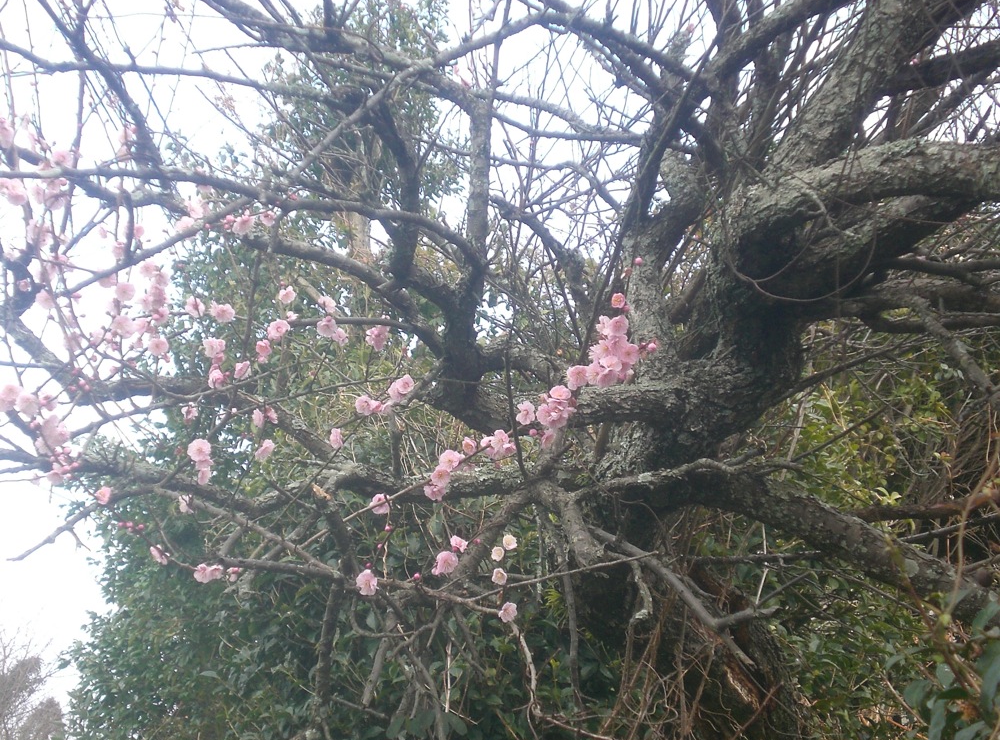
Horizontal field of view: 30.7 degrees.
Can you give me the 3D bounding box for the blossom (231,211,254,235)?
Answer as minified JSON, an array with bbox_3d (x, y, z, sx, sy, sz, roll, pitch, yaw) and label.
[{"bbox_3d":[-0.354,-0.201,2.500,0.032,0.032,0.024,7,26,-30],"label":"blossom"}]

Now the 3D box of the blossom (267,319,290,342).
[{"bbox_3d":[-0.298,-0.053,2.450,0.031,0.028,0.020,1,0,-6],"label":"blossom"}]

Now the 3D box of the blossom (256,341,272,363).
[{"bbox_3d":[-0.324,-0.025,2.500,0.021,0.032,0.022,-2,0,11],"label":"blossom"}]

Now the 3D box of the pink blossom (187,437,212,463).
[{"bbox_3d":[-0.344,0.091,2.080,0.026,0.027,0.017,1,1,-3],"label":"pink blossom"}]

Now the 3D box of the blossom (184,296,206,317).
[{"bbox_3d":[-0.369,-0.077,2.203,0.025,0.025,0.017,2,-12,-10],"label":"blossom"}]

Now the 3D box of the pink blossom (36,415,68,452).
[{"bbox_3d":[-0.479,0.068,1.950,0.030,0.034,0.022,1,0,-6],"label":"pink blossom"}]

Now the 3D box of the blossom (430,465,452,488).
[{"bbox_3d":[-0.071,0.126,2.150,0.025,0.025,0.016,0,-6,0],"label":"blossom"}]

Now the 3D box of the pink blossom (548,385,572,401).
[{"bbox_3d":[0.071,0.027,2.150,0.026,0.026,0.017,0,-49,0],"label":"pink blossom"}]

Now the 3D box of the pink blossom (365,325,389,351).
[{"bbox_3d":[-0.144,-0.037,2.120,0.026,0.029,0.022,-4,5,18],"label":"pink blossom"}]

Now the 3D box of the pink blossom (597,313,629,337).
[{"bbox_3d":[0.153,-0.060,2.450,0.039,0.031,0.025,1,0,-6],"label":"pink blossom"}]

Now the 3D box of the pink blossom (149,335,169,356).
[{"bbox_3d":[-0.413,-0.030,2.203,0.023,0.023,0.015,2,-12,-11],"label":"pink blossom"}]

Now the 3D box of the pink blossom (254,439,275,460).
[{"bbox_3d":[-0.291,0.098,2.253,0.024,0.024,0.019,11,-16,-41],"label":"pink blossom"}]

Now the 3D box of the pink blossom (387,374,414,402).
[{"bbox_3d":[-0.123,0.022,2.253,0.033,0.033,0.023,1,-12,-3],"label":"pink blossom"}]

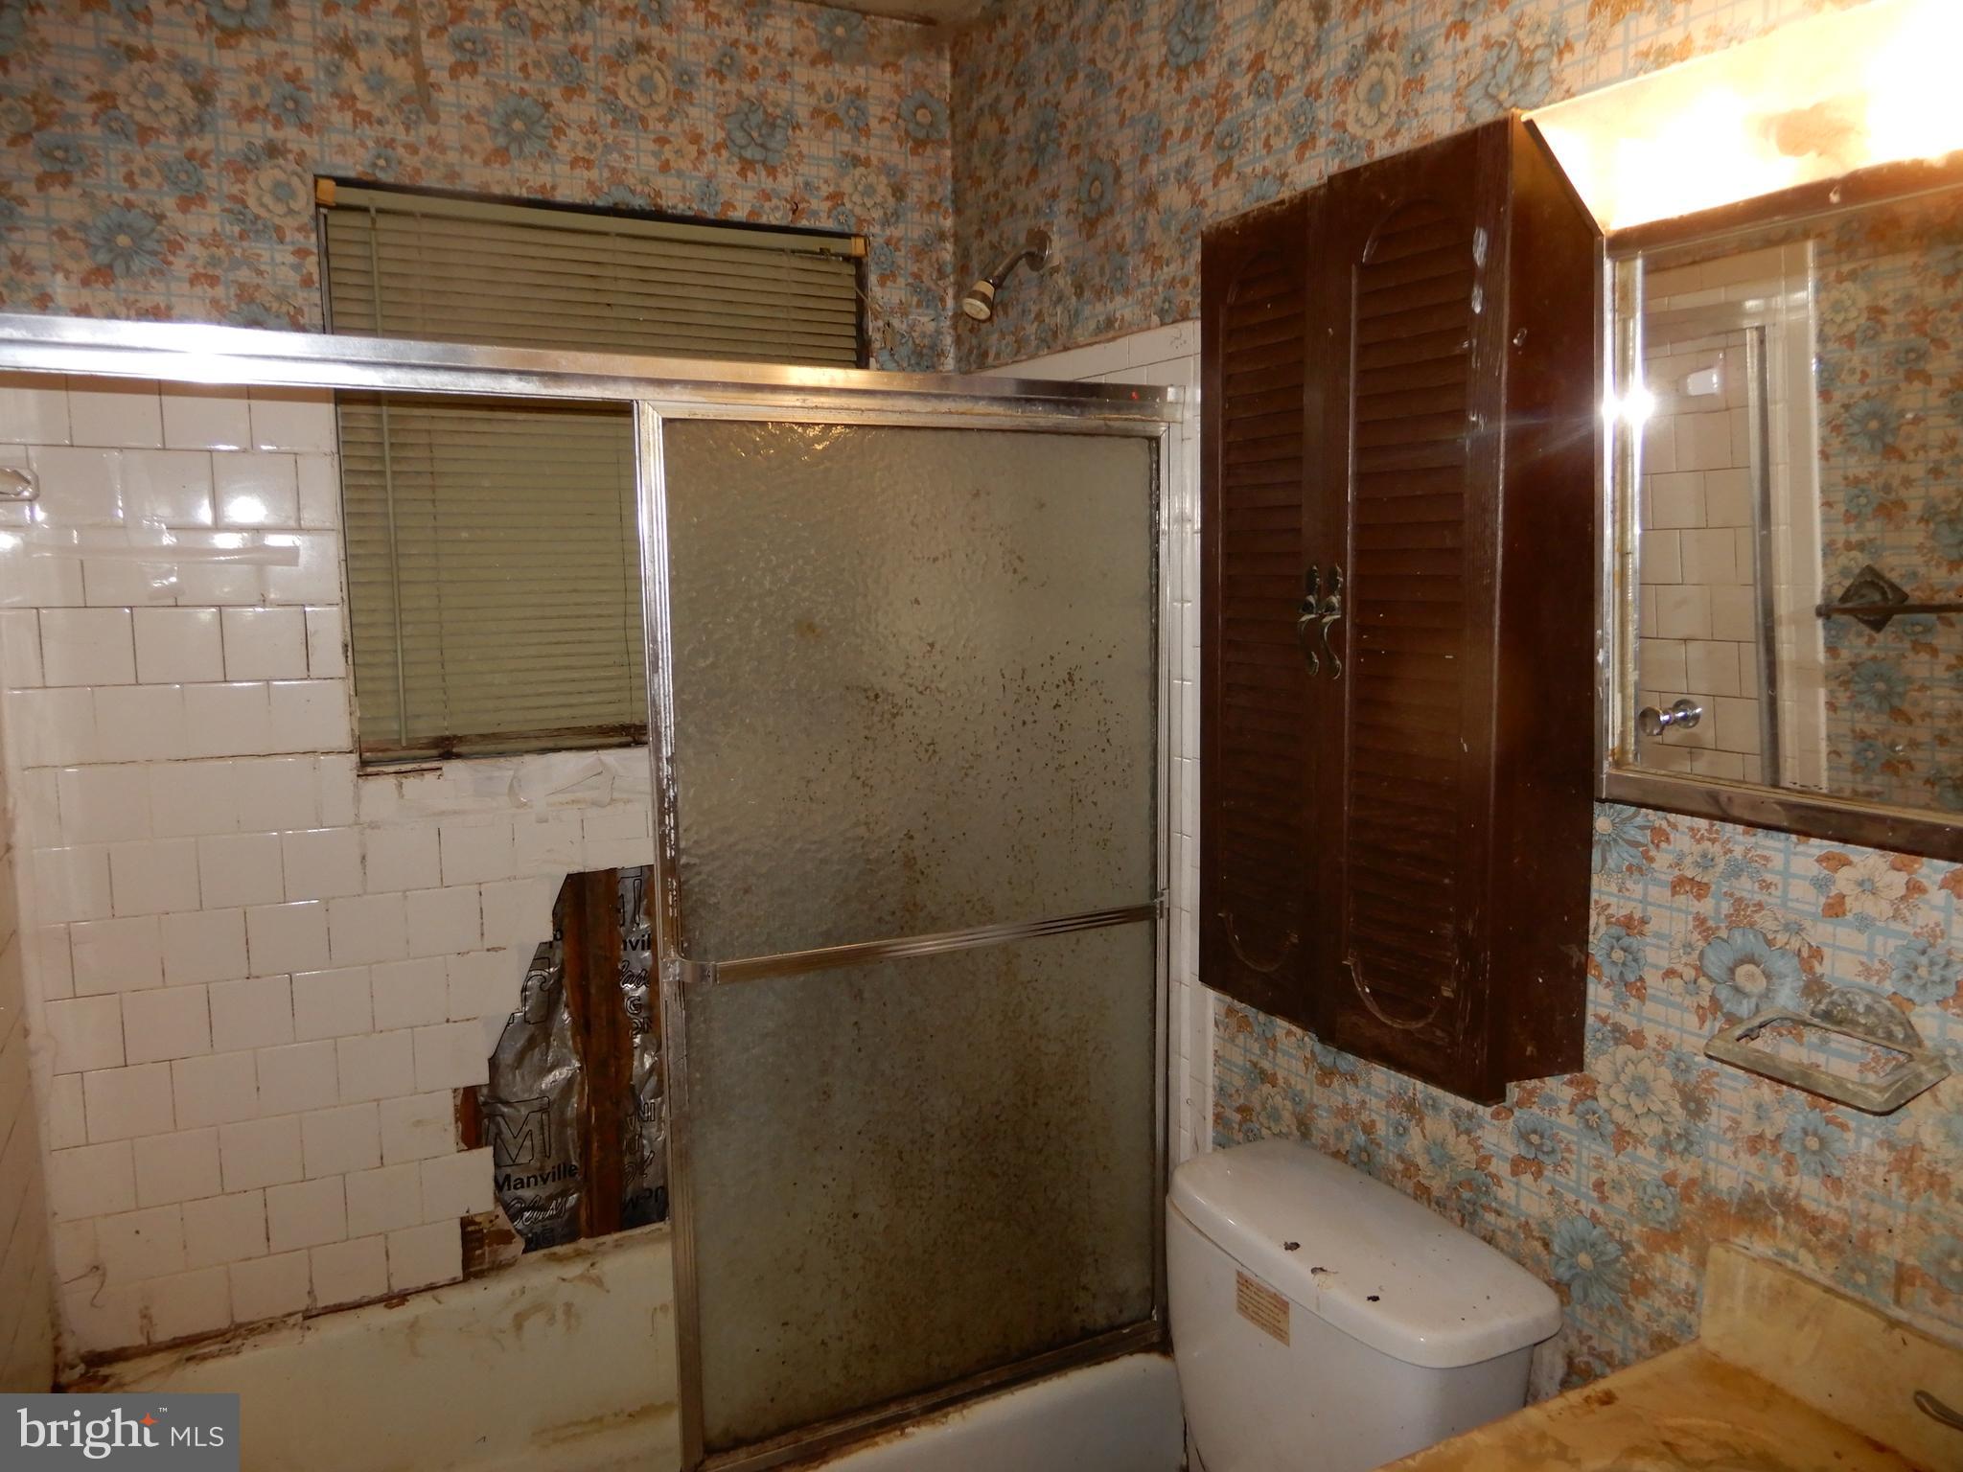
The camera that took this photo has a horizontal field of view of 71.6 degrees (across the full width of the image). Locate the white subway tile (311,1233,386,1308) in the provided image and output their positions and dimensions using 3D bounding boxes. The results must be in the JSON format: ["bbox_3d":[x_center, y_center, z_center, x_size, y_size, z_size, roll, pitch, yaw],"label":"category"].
[{"bbox_3d":[-0.988,0.842,2.135,0.108,0.106,0.008,-4,8,-25],"label":"white subway tile"}]

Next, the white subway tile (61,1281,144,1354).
[{"bbox_3d":[-1.277,0.846,1.980,0.100,0.099,0.010,-3,8,-24],"label":"white subway tile"}]

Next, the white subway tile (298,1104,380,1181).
[{"bbox_3d":[-0.982,0.620,2.091,0.108,0.108,0.009,-4,9,-25],"label":"white subway tile"}]

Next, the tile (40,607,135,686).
[{"bbox_3d":[-1.228,-0.121,1.873,0.107,0.107,0.010,-3,8,-24],"label":"tile"}]

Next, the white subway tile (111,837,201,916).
[{"bbox_3d":[-1.185,0.201,1.955,0.108,0.108,0.009,-4,7,-25],"label":"white subway tile"}]

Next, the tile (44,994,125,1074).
[{"bbox_3d":[-1.279,0.424,1.942,0.095,0.108,0.009,-4,7,-27],"label":"tile"}]

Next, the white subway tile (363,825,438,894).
[{"bbox_3d":[-0.891,0.183,2.090,0.108,0.108,0.009,-4,7,-25],"label":"white subway tile"}]

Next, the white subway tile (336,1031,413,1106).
[{"bbox_3d":[-0.940,0.513,2.116,0.108,0.108,0.008,-4,8,-25],"label":"white subway tile"}]

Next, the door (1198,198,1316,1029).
[{"bbox_3d":[0.325,-0.134,1.556,0.020,0.905,0.220,-4,7,-28],"label":"door"}]

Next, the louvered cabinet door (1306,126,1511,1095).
[{"bbox_3d":[0.429,-0.109,1.359,0.023,0.907,0.226,-5,8,-31],"label":"louvered cabinet door"}]

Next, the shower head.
[{"bbox_3d":[0.030,-0.687,2.019,0.125,0.136,0.061,-3,8,-24],"label":"shower head"}]

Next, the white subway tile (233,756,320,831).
[{"bbox_3d":[-1.048,0.085,2.021,0.108,0.108,0.009,-4,7,-28],"label":"white subway tile"}]

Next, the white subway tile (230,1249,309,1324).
[{"bbox_3d":[-1.084,0.841,2.072,0.108,0.100,0.009,-4,7,-25],"label":"white subway tile"}]

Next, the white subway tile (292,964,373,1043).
[{"bbox_3d":[-0.998,0.409,2.088,0.108,0.108,0.009,-4,7,-27],"label":"white subway tile"}]

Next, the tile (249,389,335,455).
[{"bbox_3d":[-1.004,-0.466,1.984,0.104,0.106,0.009,-4,7,-28],"label":"tile"}]

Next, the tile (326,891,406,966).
[{"bbox_3d":[-0.929,0.292,2.066,0.107,0.107,0.010,-3,8,-24],"label":"tile"}]

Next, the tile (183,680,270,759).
[{"bbox_3d":[-1.079,-0.021,1.956,0.108,0.108,0.009,-4,9,-25],"label":"tile"}]

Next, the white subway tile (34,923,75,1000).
[{"bbox_3d":[-1.302,0.318,1.914,0.045,0.108,0.009,-4,7,-28],"label":"white subway tile"}]

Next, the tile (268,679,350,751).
[{"bbox_3d":[-0.993,-0.029,2.022,0.104,0.108,0.008,-4,8,-25],"label":"tile"}]

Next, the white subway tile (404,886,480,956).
[{"bbox_3d":[-0.831,0.286,2.111,0.107,0.107,0.010,-3,8,-24],"label":"white subway tile"}]

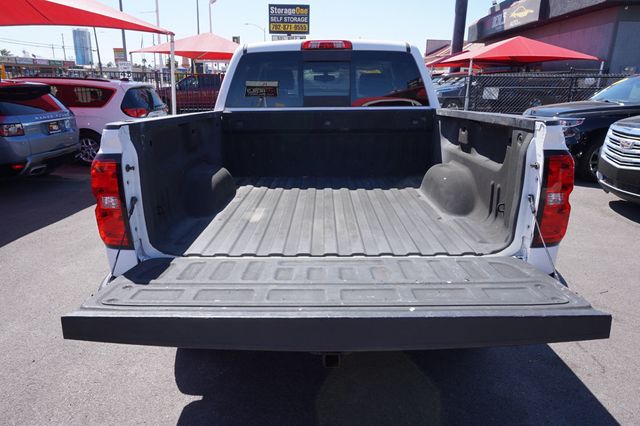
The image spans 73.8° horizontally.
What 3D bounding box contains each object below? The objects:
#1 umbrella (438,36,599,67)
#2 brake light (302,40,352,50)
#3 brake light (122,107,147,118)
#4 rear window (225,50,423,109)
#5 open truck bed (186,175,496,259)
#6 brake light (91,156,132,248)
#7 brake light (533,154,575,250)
[{"bbox_3d":[7.087,-5.831,15.300,4.400,1.000,4.300,1,16,2],"label":"umbrella"},{"bbox_3d":[0.061,-1.363,3.471,0.410,0.085,0.090,0,16,1],"label":"brake light"},{"bbox_3d":[-4.143,-2.251,9.600,0.330,0.230,0.450,3,16,10],"label":"brake light"},{"bbox_3d":[0.060,-1.072,3.438,1.600,0.450,0.120,0,16,1],"label":"rear window"},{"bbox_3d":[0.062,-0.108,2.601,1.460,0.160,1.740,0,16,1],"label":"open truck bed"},{"bbox_3d":[-0.829,-0.046,1.720,0.155,0.385,0.130,0,16,1],"label":"brake light"},{"bbox_3d":[0.920,-0.052,1.698,0.155,0.385,0.130,0,16,1],"label":"brake light"}]

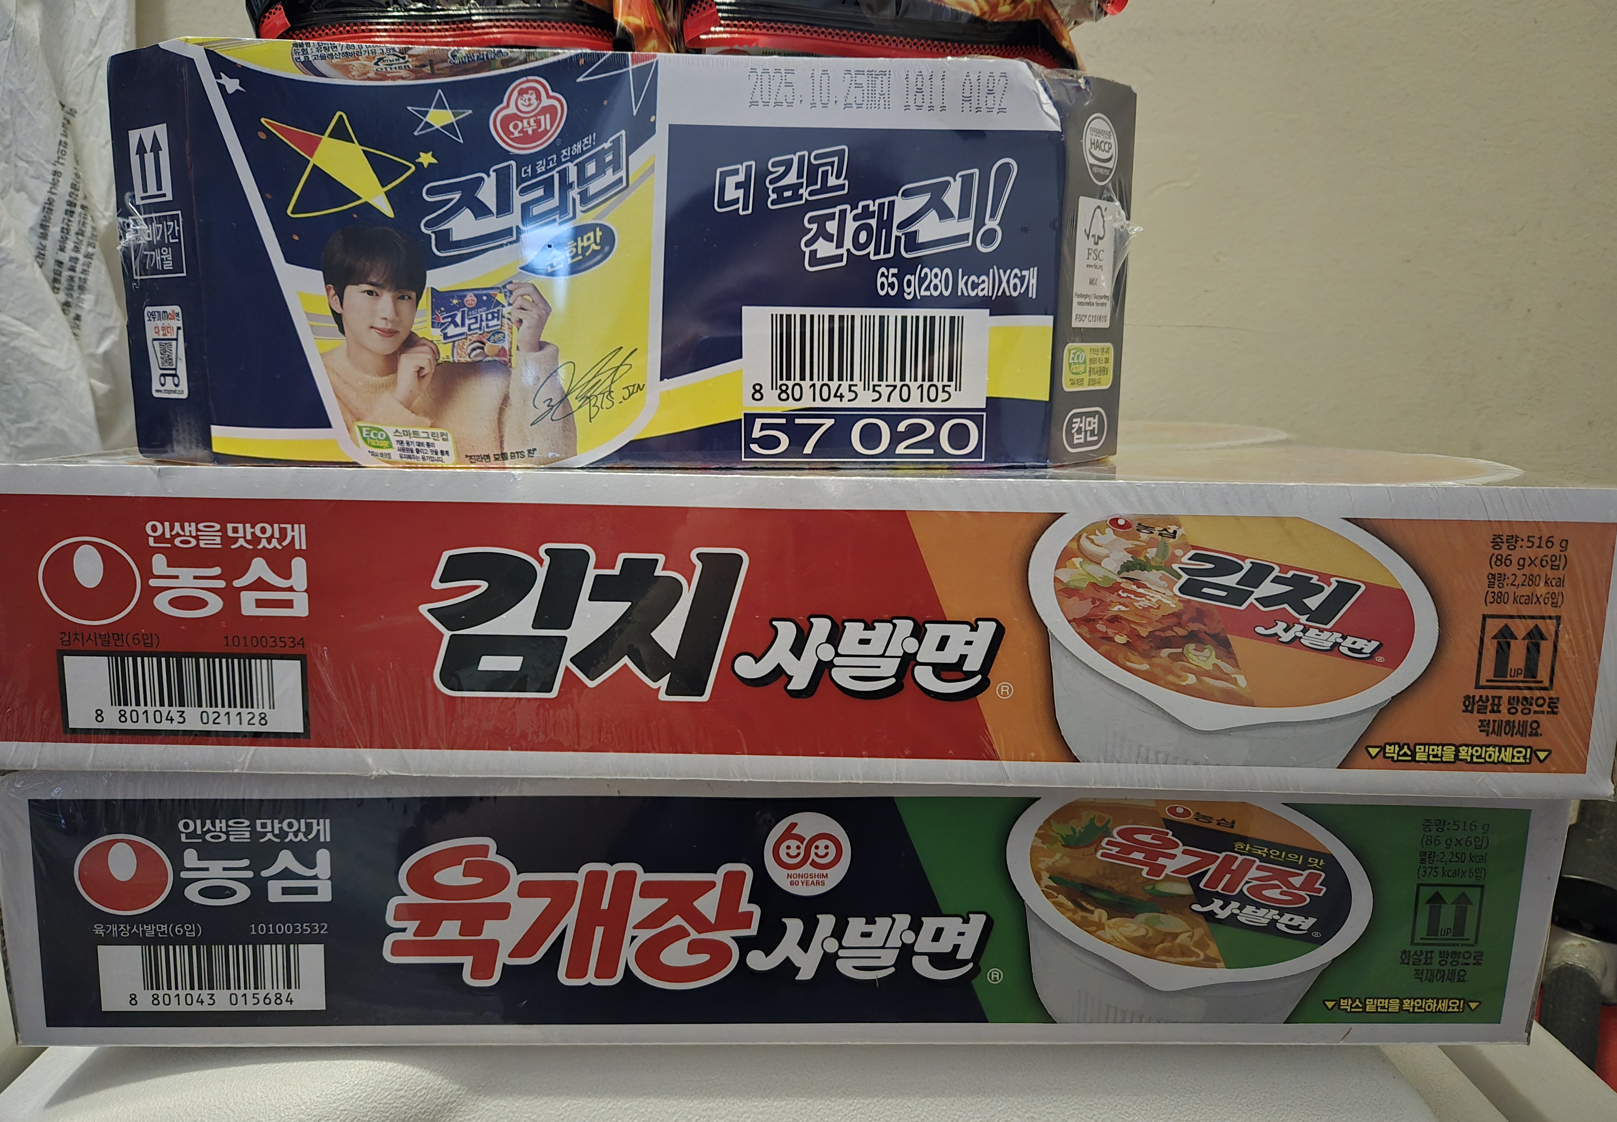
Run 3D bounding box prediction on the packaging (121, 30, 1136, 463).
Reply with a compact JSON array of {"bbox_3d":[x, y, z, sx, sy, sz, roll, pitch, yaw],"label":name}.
[{"bbox_3d":[-0.054,-0.097,0.392,0.290,0.110,0.195,0,9,-5],"label":"packaging"}]

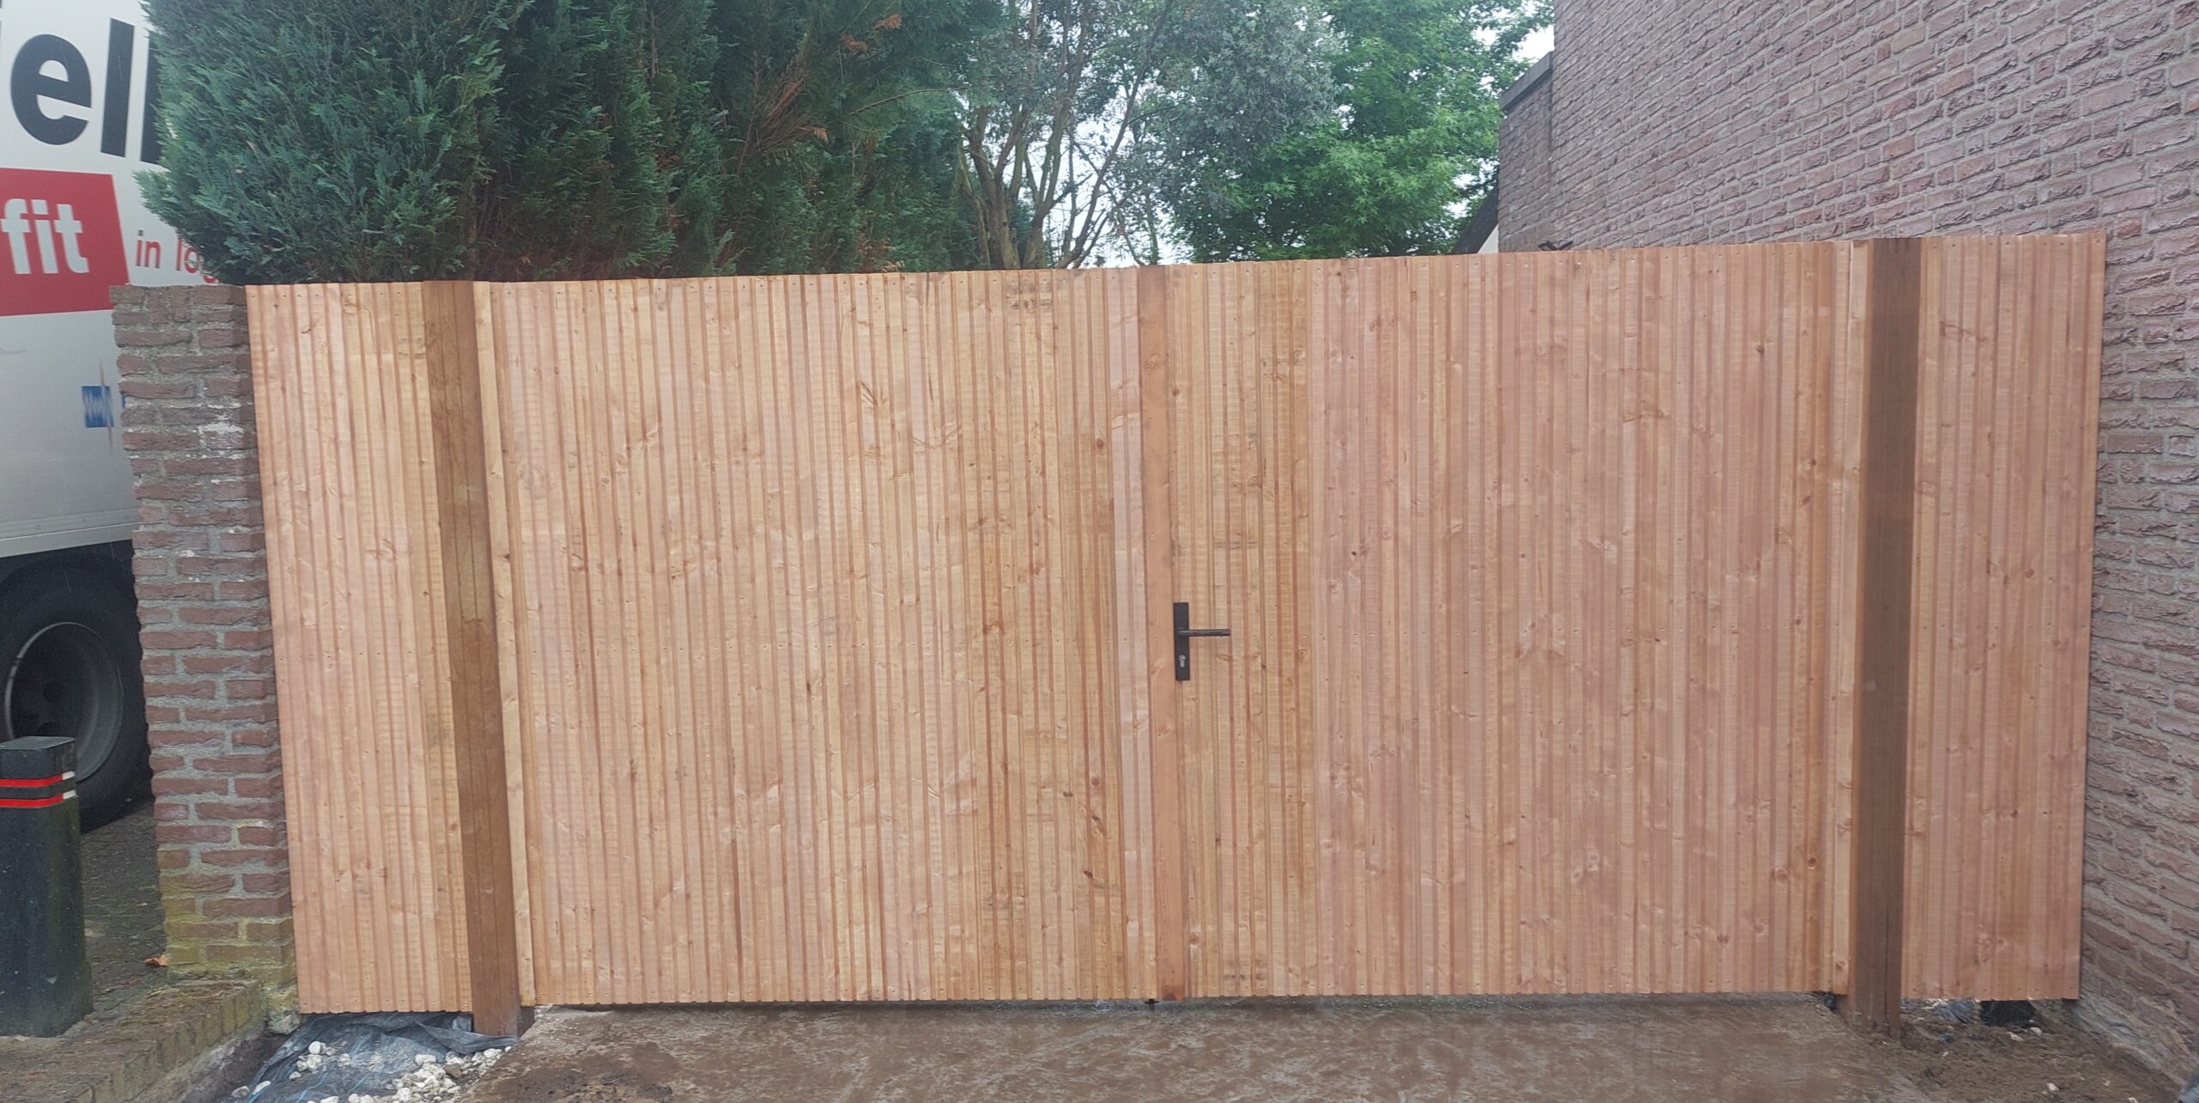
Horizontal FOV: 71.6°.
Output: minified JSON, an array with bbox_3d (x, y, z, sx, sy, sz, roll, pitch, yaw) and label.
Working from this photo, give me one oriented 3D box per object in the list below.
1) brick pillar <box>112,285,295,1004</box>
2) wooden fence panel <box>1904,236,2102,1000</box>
[{"bbox_3d":[-2.328,0.266,4.122,0.310,1.915,0.310,-1,6,2],"label":"brick pillar"},{"bbox_3d":[2.275,0.188,3.886,0.470,1.950,0.060,-1,6,2],"label":"wooden fence panel"}]

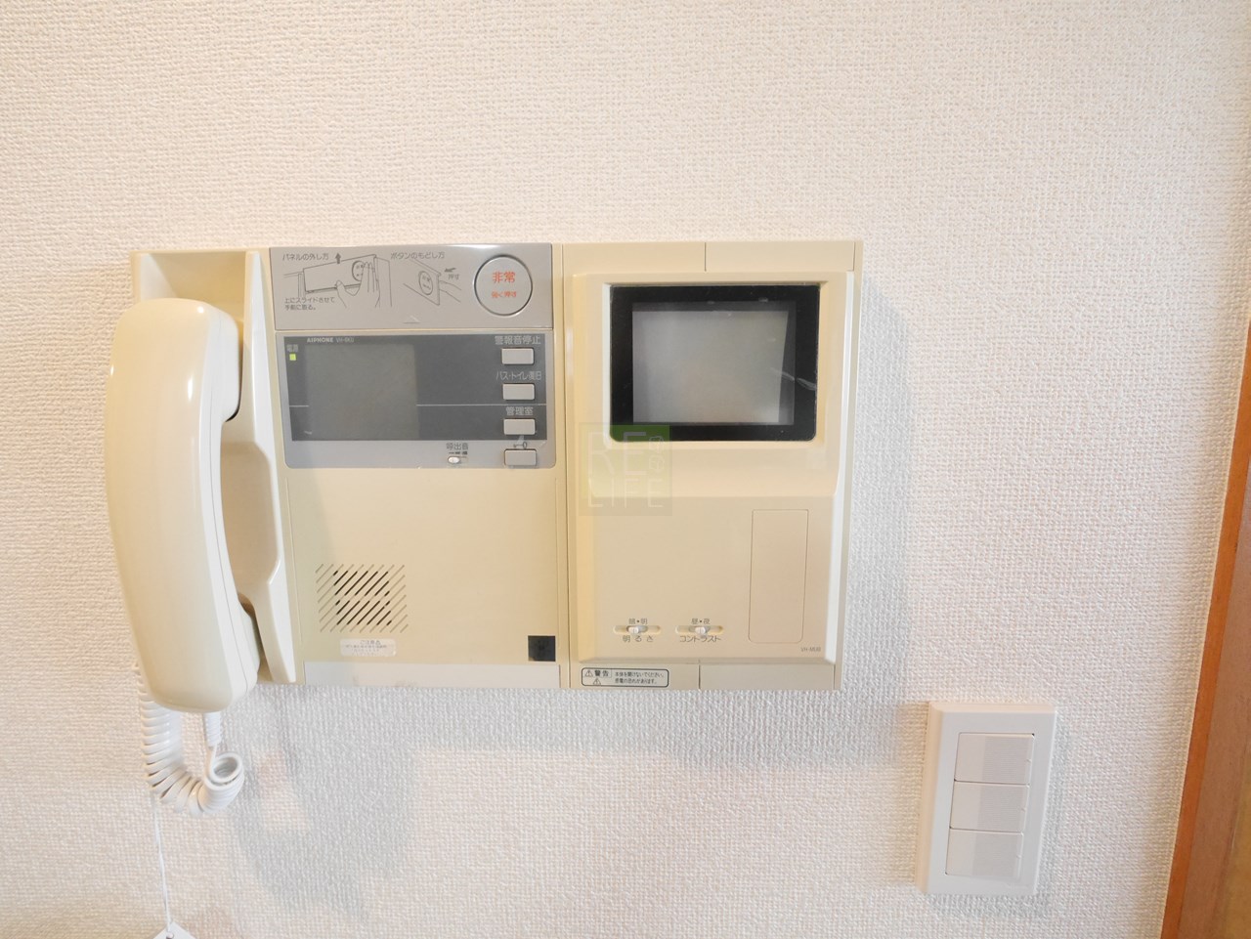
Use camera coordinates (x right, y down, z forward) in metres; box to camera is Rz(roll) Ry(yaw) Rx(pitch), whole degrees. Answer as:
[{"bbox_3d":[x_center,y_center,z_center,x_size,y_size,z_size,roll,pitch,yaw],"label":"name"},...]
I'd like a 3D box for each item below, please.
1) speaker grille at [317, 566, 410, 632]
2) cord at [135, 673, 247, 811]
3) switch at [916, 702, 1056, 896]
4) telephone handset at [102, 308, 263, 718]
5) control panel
[{"bbox_3d":[-0.135,0.066,0.263,0.046,0.036,0.005,0,7,2],"label":"speaker grille"},{"bbox_3d":[-0.234,0.147,0.272,0.053,0.082,0.030,0,7,2],"label":"cord"},{"bbox_3d":[0.206,0.191,0.286,0.070,0.120,0.009,0,7,2],"label":"switch"},{"bbox_3d":[-0.205,0.020,0.234,0.043,0.193,0.037,0,7,2],"label":"telephone handset"},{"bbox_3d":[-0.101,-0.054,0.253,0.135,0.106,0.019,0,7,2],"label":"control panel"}]

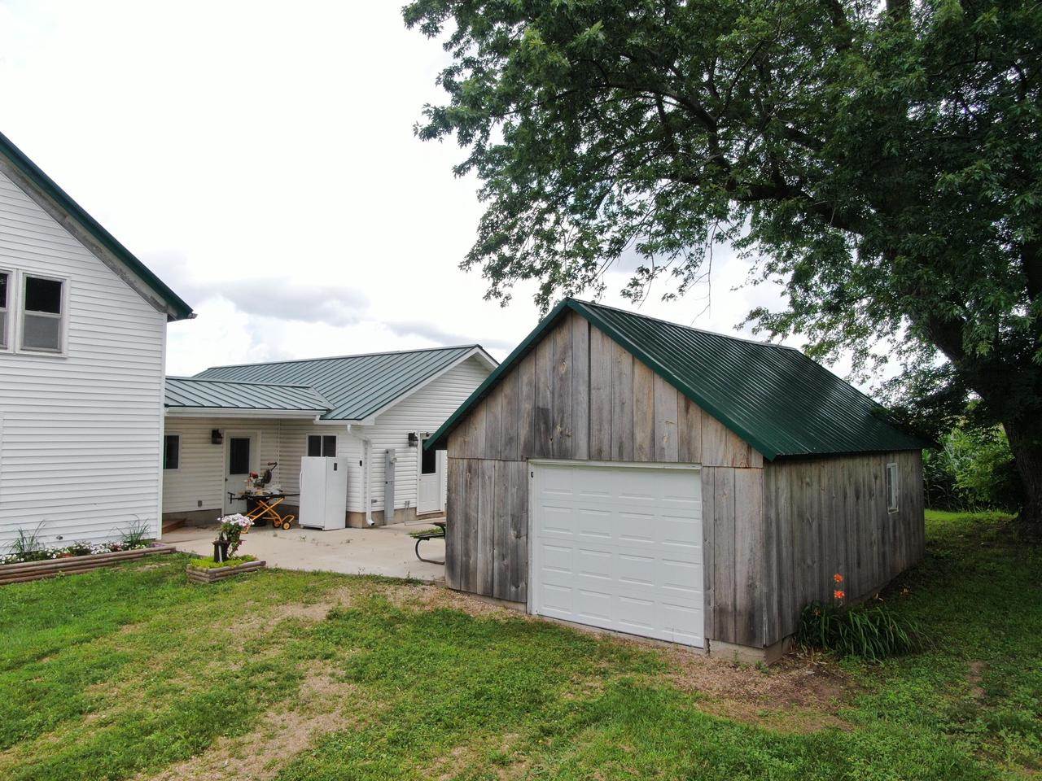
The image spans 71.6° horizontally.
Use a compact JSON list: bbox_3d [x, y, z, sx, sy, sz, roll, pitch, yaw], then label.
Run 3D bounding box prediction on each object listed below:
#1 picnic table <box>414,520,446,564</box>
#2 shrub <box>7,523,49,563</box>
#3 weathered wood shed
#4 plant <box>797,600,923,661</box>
[{"bbox_3d":[-0.719,2.719,13.267,1.650,0.760,1.900,-3,-4,40],"label":"picnic table"},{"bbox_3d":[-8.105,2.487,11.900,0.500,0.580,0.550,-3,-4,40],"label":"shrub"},{"bbox_3d":[3.383,1.092,12.679,5.378,4.321,8.652,-3,-4,40],"label":"weathered wood shed"},{"bbox_3d":[4.083,2.771,8.625,1.100,0.520,1.300,-3,-4,40],"label":"plant"}]

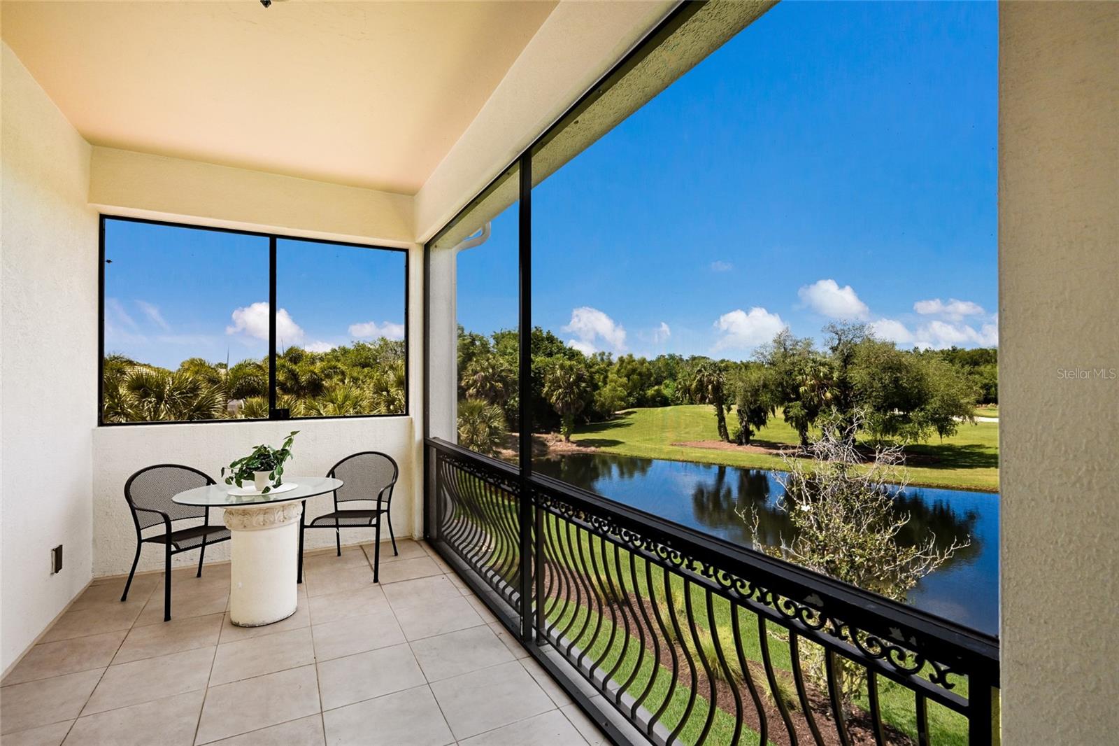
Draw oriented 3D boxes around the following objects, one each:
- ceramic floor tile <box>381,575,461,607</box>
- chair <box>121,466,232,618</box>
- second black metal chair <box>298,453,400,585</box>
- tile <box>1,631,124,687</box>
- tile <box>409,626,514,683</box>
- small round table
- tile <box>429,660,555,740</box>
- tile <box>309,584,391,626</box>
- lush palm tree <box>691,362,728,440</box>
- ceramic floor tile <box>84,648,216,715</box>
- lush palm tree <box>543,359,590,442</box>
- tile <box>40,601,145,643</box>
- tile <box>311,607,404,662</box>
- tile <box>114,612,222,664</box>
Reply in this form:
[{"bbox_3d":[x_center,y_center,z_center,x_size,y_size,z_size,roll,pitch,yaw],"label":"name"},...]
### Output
[{"bbox_3d":[-0.936,1.482,3.586,0.456,0.012,0.452,0,0,-28],"label":"ceramic floor tile"},{"bbox_3d":[-2.492,1.066,3.540,0.610,0.855,0.575,0,0,29],"label":"chair"},{"bbox_3d":[-1.553,1.058,4.005,0.550,0.840,0.590,0,0,1],"label":"second black metal chair"},{"bbox_3d":[-2.570,1.499,2.775,0.410,0.012,0.447,0,0,-28],"label":"tile"},{"bbox_3d":[-0.519,1.478,2.799,0.456,0.012,0.452,0,0,-28],"label":"tile"},{"bbox_3d":[-1.807,1.089,3.245,0.900,0.767,0.900,0,0,-28],"label":"small round table"},{"bbox_3d":[-0.311,1.475,2.405,0.456,0.012,0.452,0,0,-28],"label":"tile"},{"bbox_3d":[-1.361,1.500,3.418,0.466,0.012,0.447,0,0,-28],"label":"tile"},{"bbox_3d":[11.991,2.223,42.000,3.200,6.400,3.200,0,0,0],"label":"lush palm tree"},{"bbox_3d":[-1.945,1.474,2.548,0.456,0.012,0.452,0,0,-28],"label":"ceramic floor tile"},{"bbox_3d":[0.556,2.154,42.000,3.800,6.500,3.800,0,0,0],"label":"lush palm tree"},{"bbox_3d":[-2.780,1.499,3.169,0.410,0.012,0.447,0,0,-28],"label":"tile"},{"bbox_3d":[-1.151,1.500,3.024,0.466,0.012,0.447,0,0,-28],"label":"tile"},{"bbox_3d":[-2.184,1.499,2.980,0.466,0.012,0.447,0,0,-28],"label":"tile"}]

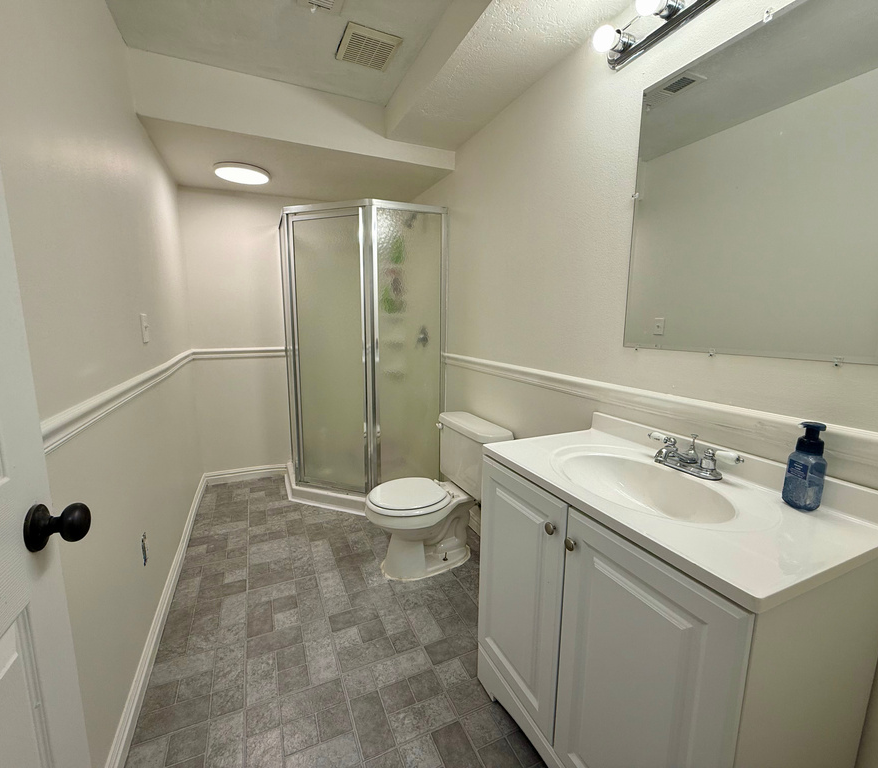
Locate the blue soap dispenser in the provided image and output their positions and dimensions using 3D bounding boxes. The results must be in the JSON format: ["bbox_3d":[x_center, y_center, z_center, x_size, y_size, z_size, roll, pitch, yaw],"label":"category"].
[{"bbox_3d":[0.767,0.169,0.871,0.060,0.178,0.058,6,10,30],"label":"blue soap dispenser"}]

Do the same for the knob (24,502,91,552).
[{"bbox_3d":[-0.554,0.207,0.612,0.064,0.067,0.067,-4,10,-23],"label":"knob"}]

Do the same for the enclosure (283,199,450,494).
[{"bbox_3d":[-0.585,-0.250,2.914,0.918,1.763,1.002,-4,10,-23],"label":"enclosure"}]

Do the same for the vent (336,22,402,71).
[{"bbox_3d":[-0.288,-1.372,1.689,0.213,0.021,0.248,-4,10,-23],"label":"vent"}]

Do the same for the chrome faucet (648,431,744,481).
[{"bbox_3d":[0.615,0.181,1.065,0.170,0.092,0.258,-4,10,-23],"label":"chrome faucet"}]

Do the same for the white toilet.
[{"bbox_3d":[-0.051,0.562,2.116,0.656,0.694,0.496,-4,10,-23],"label":"white toilet"}]

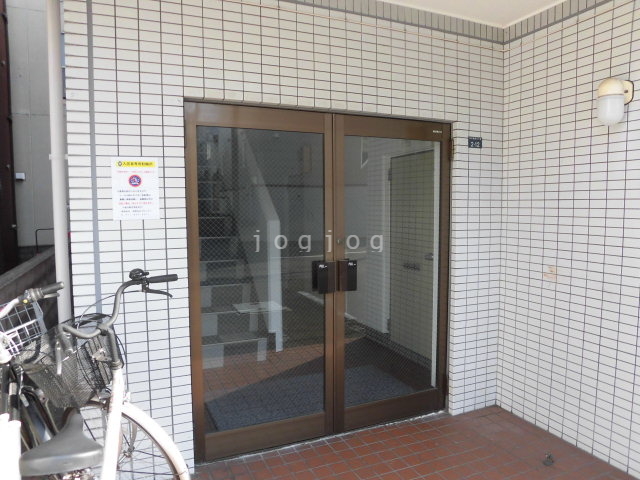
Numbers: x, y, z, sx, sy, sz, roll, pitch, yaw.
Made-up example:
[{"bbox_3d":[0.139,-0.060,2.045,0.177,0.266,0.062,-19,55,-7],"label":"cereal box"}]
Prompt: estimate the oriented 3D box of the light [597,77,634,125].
[{"bbox_3d":[1.463,-0.687,2.213,0.148,0.234,0.122,-2,4,-23],"label":"light"}]

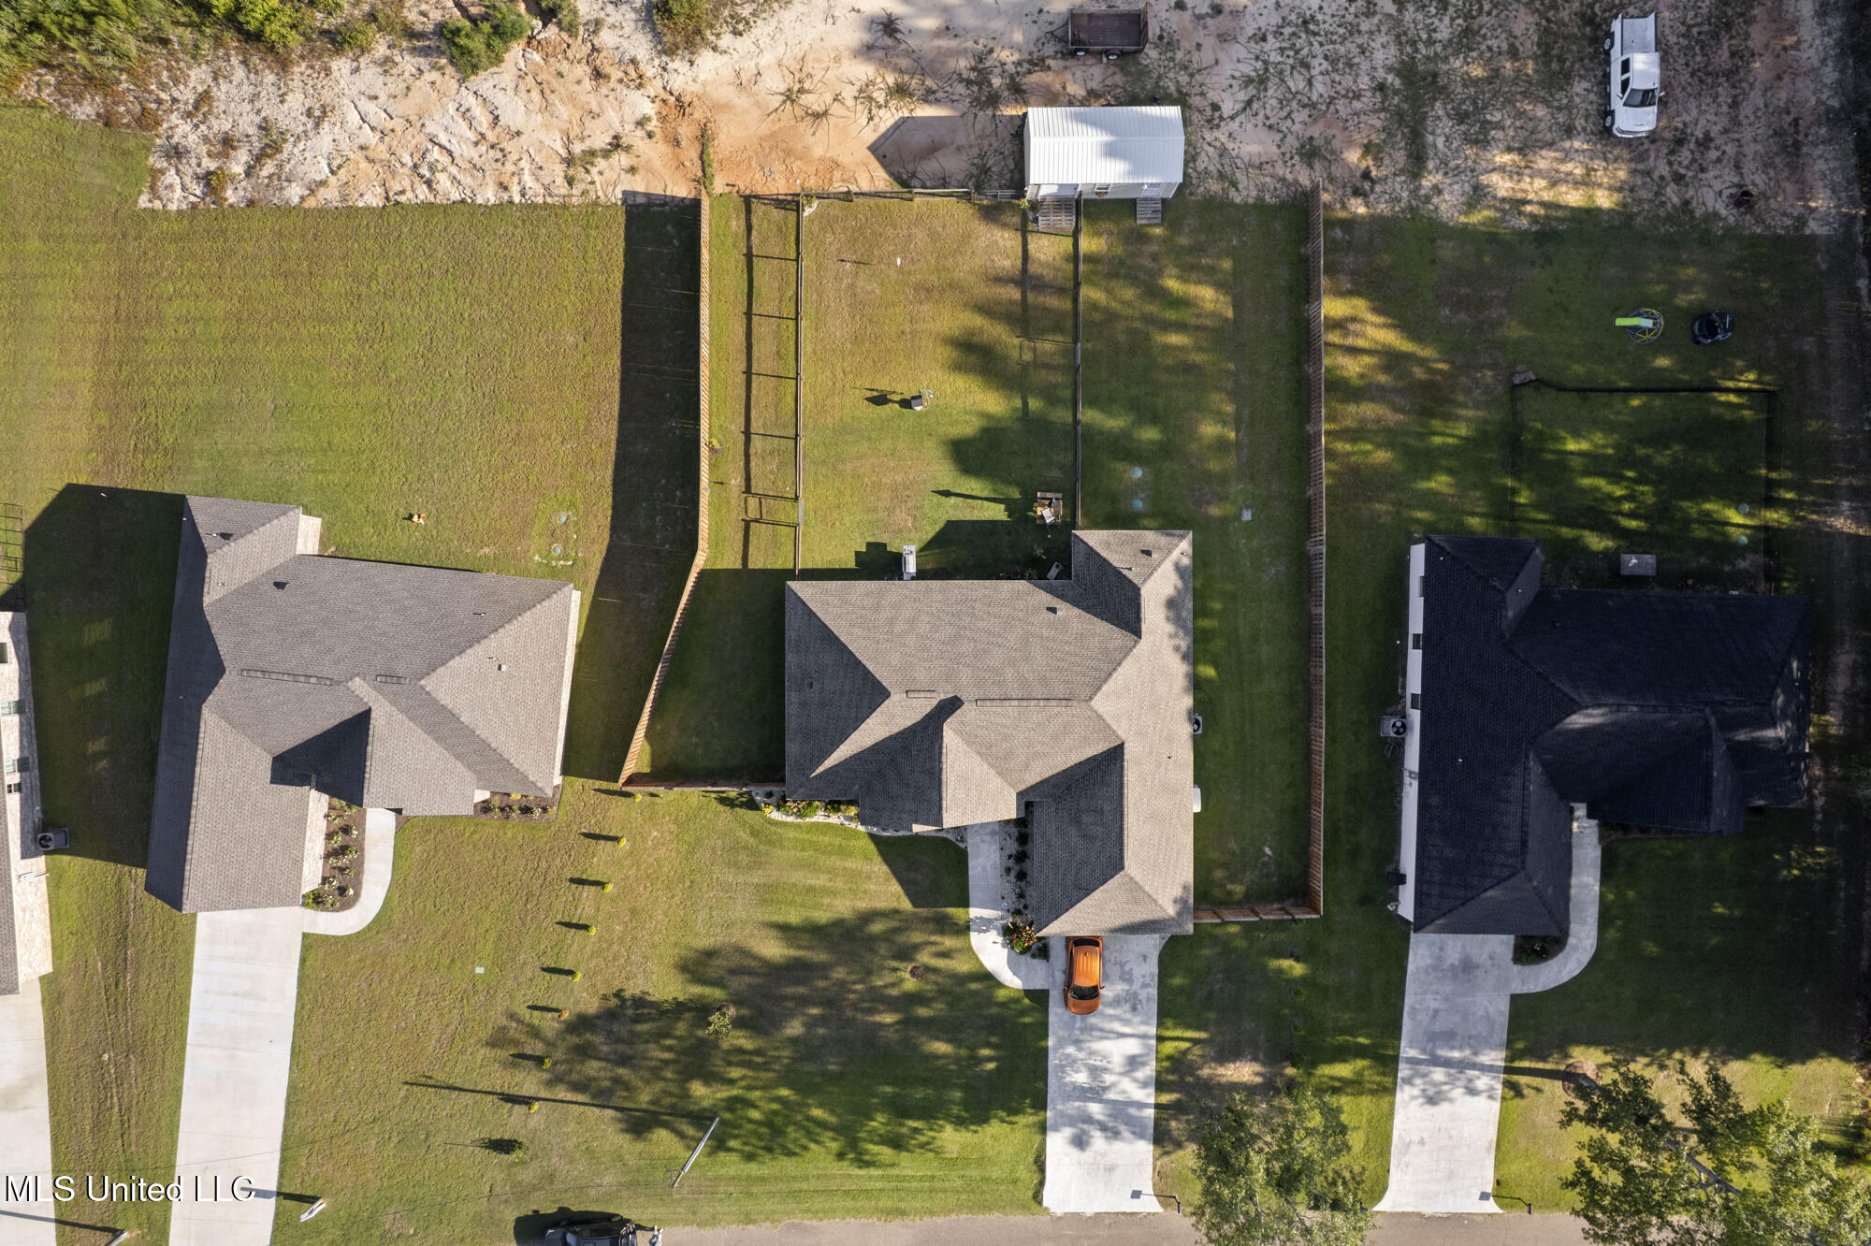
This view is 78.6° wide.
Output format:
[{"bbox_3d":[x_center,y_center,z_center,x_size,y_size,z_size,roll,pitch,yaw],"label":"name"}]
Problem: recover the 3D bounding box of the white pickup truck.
[{"bbox_3d":[34.049,-26.714,55.558,2.000,1.880,5.800,-1,90,0],"label":"white pickup truck"}]

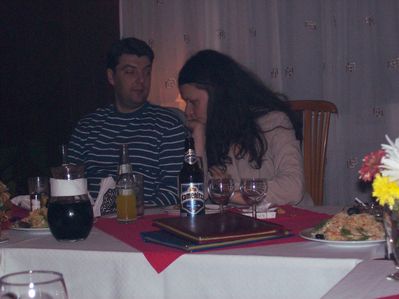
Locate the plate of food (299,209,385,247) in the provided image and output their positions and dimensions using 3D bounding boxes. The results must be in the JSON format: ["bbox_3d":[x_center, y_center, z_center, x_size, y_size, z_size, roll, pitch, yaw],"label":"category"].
[{"bbox_3d":[0.390,0.191,2.053,0.260,0.080,0.260,-1,3,0],"label":"plate of food"}]

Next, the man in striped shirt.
[{"bbox_3d":[-0.245,0.275,2.818,0.500,1.345,0.740,-1,3,0],"label":"man in striped shirt"}]

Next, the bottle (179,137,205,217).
[{"bbox_3d":[-0.020,0.096,2.278,0.068,0.260,0.068,-1,3,0],"label":"bottle"}]

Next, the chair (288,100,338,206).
[{"bbox_3d":[0.331,0.379,3.074,0.440,1.090,0.500,-1,3,10],"label":"chair"}]

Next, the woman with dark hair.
[{"bbox_3d":[0.171,0.301,2.800,0.500,1.280,0.720,1,3,28],"label":"woman with dark hair"}]

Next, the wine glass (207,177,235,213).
[{"bbox_3d":[0.064,0.154,2.331,0.077,0.136,0.077,-1,3,0],"label":"wine glass"}]

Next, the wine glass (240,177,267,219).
[{"bbox_3d":[0.157,0.154,2.301,0.077,0.136,0.077,-1,3,0],"label":"wine glass"}]

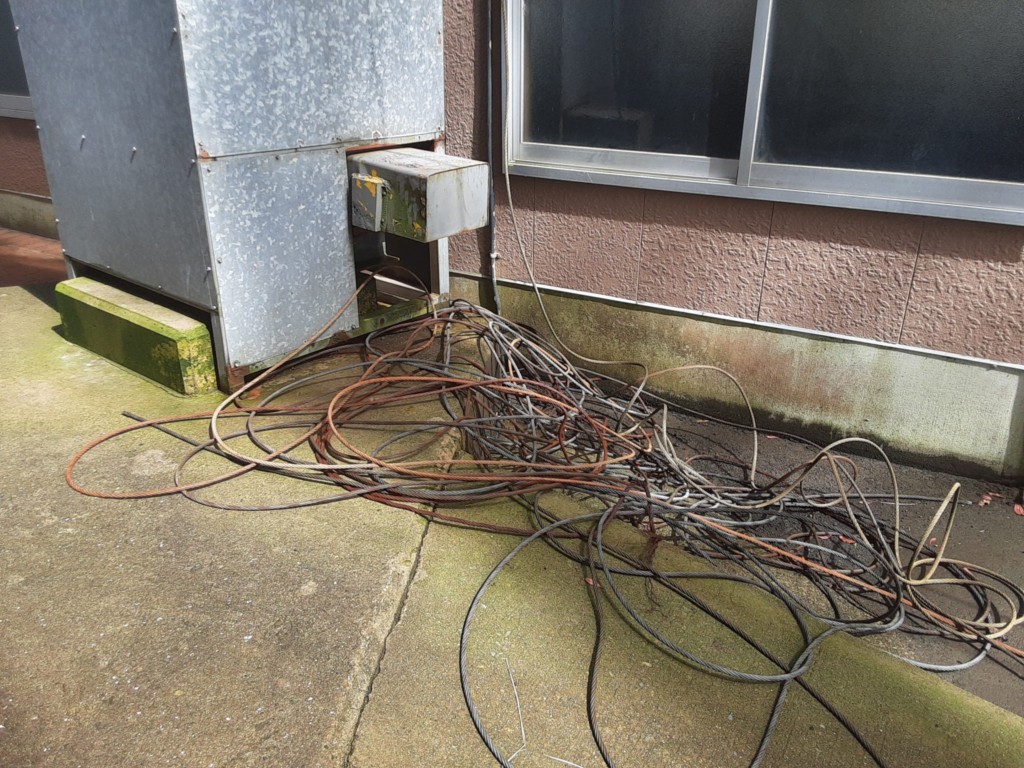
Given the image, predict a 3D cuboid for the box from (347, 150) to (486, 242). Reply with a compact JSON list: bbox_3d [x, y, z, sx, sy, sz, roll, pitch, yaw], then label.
[{"bbox_3d":[-0.326,-0.668,2.790,0.382,0.217,0.303,21,32,34],"label":"box"}]

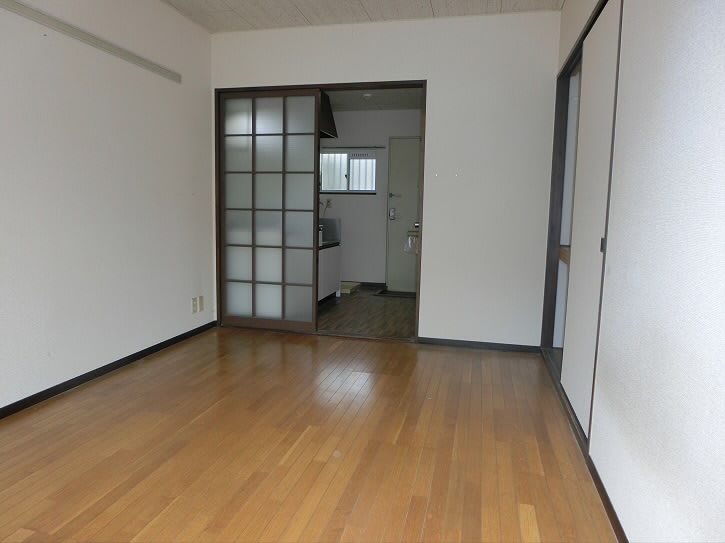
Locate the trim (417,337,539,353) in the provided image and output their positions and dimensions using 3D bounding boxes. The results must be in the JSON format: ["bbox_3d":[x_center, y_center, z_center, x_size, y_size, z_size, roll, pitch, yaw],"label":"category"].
[{"bbox_3d":[0.865,0.552,3.782,0.900,0.047,0.018,3,7,13],"label":"trim"}]

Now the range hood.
[{"bbox_3d":[-0.608,-1.710,5.411,0.550,0.470,0.620,3,7,13],"label":"range hood"}]

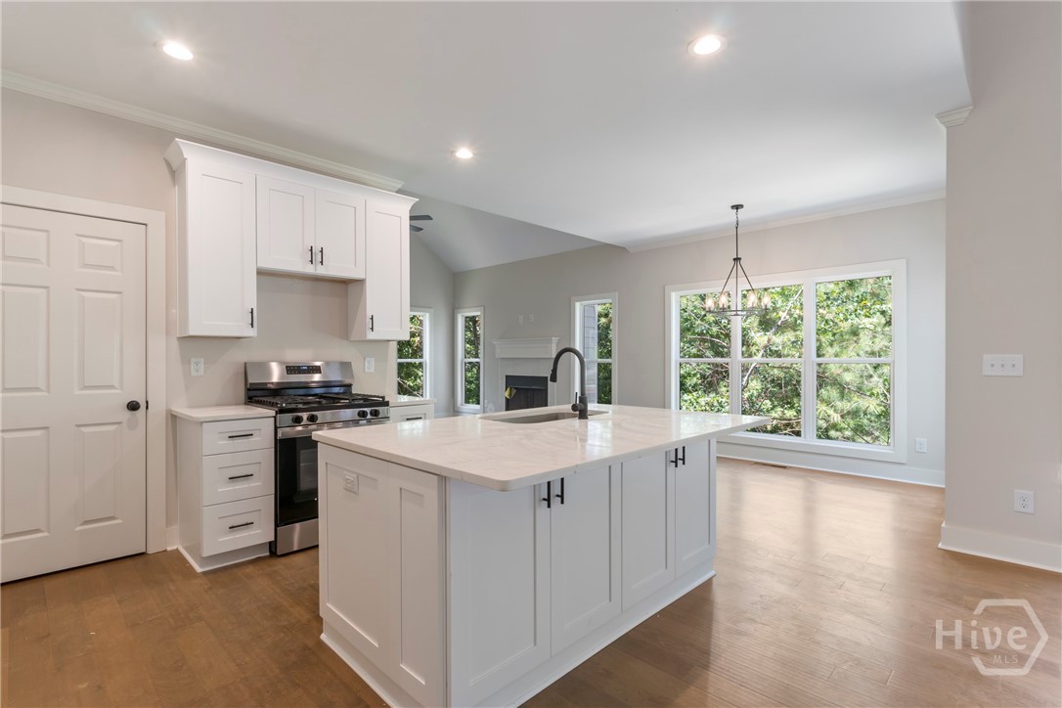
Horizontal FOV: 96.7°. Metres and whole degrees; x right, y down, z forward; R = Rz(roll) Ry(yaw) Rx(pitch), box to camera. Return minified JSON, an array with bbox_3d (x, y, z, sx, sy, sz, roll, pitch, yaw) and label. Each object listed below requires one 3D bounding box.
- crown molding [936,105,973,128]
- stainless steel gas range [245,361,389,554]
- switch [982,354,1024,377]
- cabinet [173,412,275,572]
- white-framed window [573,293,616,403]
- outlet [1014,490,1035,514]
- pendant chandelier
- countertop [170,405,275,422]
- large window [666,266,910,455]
[{"bbox_3d":[2.712,-1.511,3.025,0.170,0.080,0.060,0,0,45],"label":"crown molding"},{"bbox_3d":[-1.543,0.663,3.438,0.760,1.200,0.700,0,0,-44],"label":"stainless steel gas range"},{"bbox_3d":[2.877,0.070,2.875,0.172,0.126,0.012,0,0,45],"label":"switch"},{"bbox_3d":[-1.948,0.821,3.019,0.385,0.880,0.620,0,0,-44],"label":"cabinet"},{"bbox_3d":[0.991,0.112,7.300,0.870,2.050,0.110,0,0,44],"label":"white-framed window"},{"bbox_3d":[2.954,0.887,2.825,0.079,0.126,0.008,0,0,45],"label":"outlet"},{"bbox_3d":[2.103,-0.950,4.800,0.670,1.160,0.670,0,0,-44],"label":"pendant chandelier"},{"bbox_3d":[-1.966,0.371,3.015,0.430,0.032,0.660,0,0,-44],"label":"countertop"},{"bbox_3d":[2.790,0.078,5.560,2.580,2.020,0.110,0,0,44],"label":"large window"}]

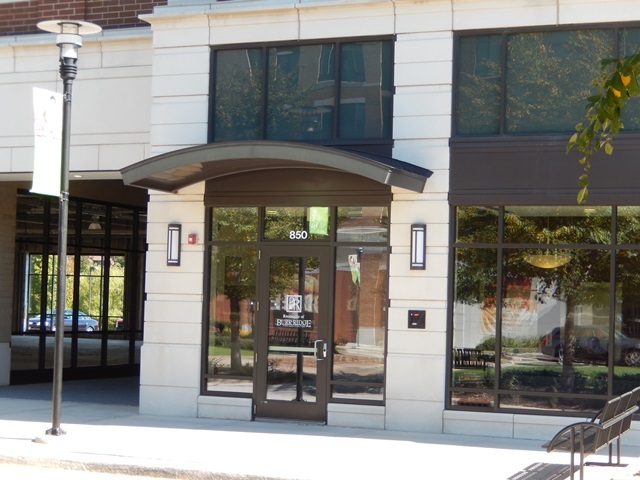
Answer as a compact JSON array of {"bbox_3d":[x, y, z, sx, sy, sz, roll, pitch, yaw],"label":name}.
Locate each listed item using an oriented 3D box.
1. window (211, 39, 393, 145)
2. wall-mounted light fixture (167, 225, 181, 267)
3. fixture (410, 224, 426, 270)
[{"bbox_3d":[-0.283,-2.072,19.176,2.851,1.477,0.140,0,-3,23],"label":"window"},{"bbox_3d":[-2.117,0.070,19.630,0.183,0.605,0.090,0,-3,23],"label":"wall-mounted light fixture"},{"bbox_3d":[1.321,0.098,18.139,0.183,0.605,0.090,0,-3,23],"label":"fixture"}]

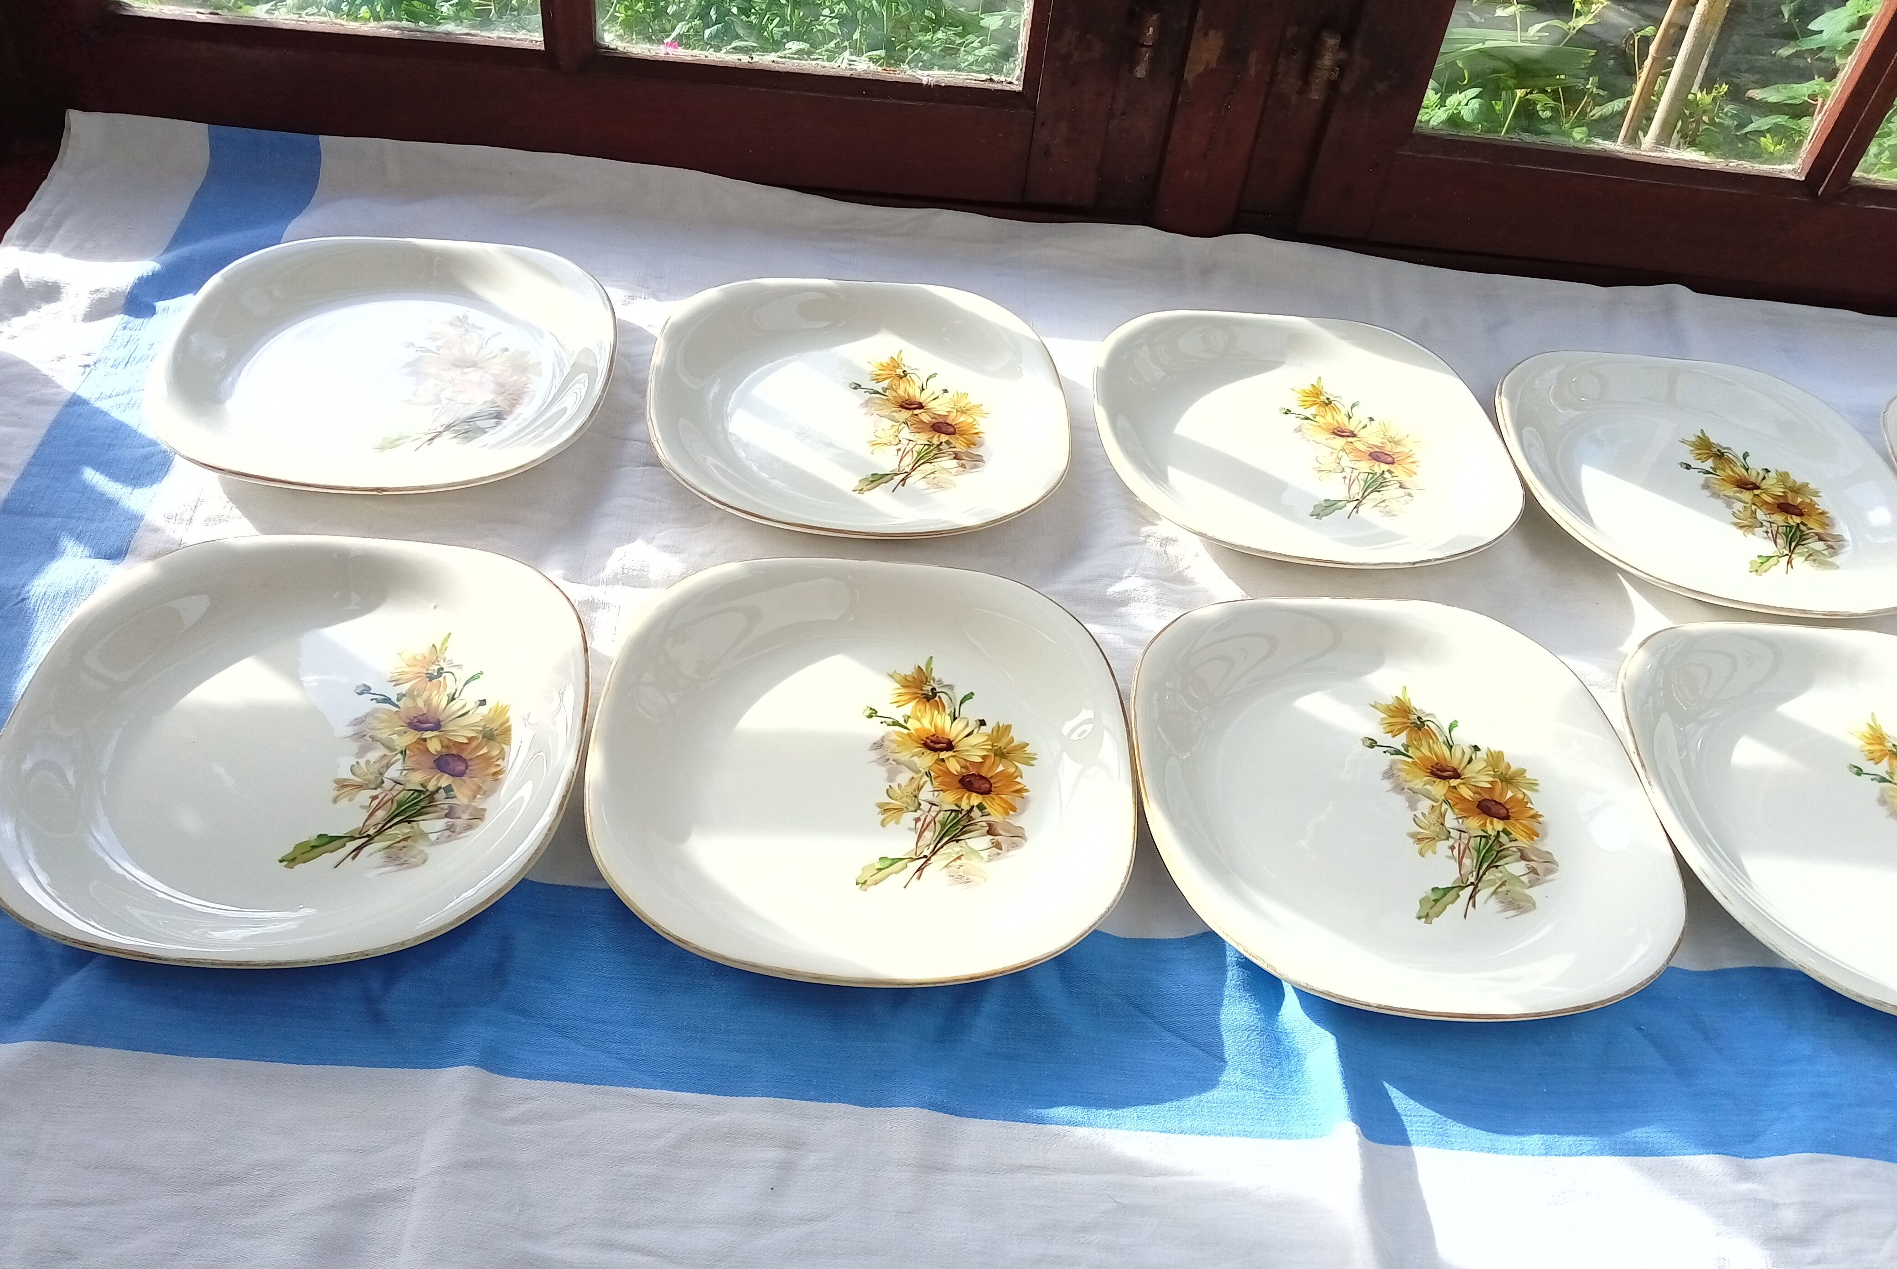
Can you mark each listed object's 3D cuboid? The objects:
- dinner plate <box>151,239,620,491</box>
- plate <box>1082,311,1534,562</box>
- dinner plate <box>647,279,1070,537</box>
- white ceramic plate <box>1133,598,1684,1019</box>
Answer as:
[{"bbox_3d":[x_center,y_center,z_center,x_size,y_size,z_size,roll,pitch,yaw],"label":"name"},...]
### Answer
[{"bbox_3d":[-0.308,-0.148,0.855,0.236,0.026,0.242,4,44,-3],"label":"dinner plate"},{"bbox_3d":[0.202,-0.112,0.889,0.236,0.026,0.242,1,44,-7],"label":"plate"},{"bbox_3d":[-0.051,-0.126,0.869,0.236,0.026,0.242,2,44,-7],"label":"dinner plate"},{"bbox_3d":[0.200,0.074,0.695,0.236,0.026,0.242,2,44,-6],"label":"white ceramic plate"}]

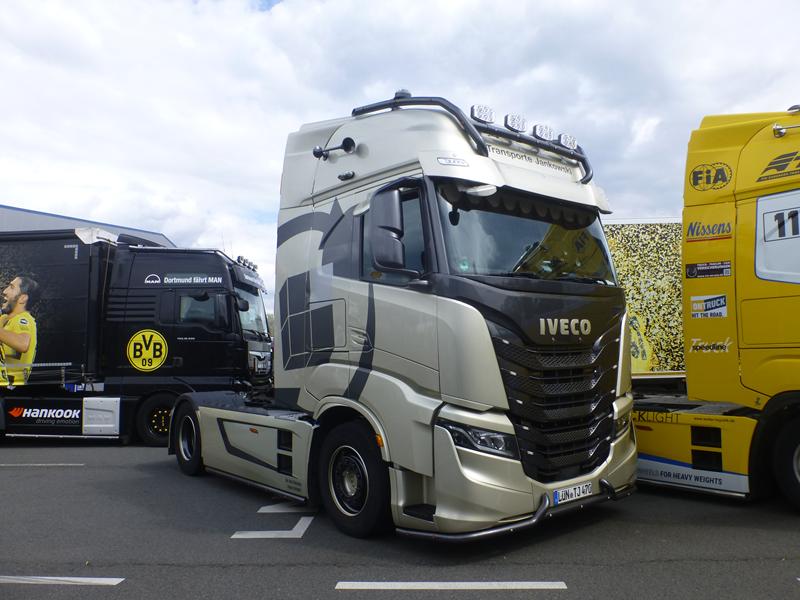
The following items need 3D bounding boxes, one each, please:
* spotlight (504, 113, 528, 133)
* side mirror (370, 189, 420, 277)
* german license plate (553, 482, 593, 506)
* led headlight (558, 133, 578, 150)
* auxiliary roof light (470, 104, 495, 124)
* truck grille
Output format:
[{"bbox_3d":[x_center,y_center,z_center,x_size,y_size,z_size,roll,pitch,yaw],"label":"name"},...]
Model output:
[{"bbox_3d":[0.993,-1.531,5.452,0.245,0.145,0.070,2,-6,-39],"label":"spotlight"},{"bbox_3d":[-0.052,-0.518,4.840,0.310,0.680,0.250,2,-6,-39],"label":"side mirror"},{"bbox_3d":[1.413,1.572,5.082,0.520,0.110,0.015,2,-6,-39],"label":"german license plate"},{"bbox_3d":[1.595,-1.506,5.943,0.245,0.145,0.070,2,-6,-39],"label":"led headlight"},{"bbox_3d":[0.676,-1.540,5.205,0.250,0.140,0.080,2,-6,-40],"label":"auxiliary roof light"},{"bbox_3d":[1.363,0.872,5.179,1.660,1.200,0.200,2,-6,-39],"label":"truck grille"}]

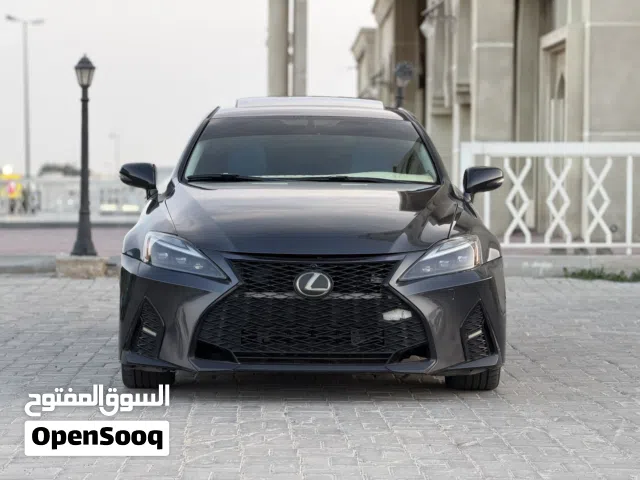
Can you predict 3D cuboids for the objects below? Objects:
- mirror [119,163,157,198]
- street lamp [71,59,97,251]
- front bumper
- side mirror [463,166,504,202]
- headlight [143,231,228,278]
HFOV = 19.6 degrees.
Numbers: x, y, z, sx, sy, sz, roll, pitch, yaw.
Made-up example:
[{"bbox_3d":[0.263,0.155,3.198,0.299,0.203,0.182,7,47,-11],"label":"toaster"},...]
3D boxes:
[{"bbox_3d":[-0.944,-0.309,9.600,0.205,0.180,0.160,0,2,-1],"label":"mirror"},{"bbox_3d":[-2.085,-0.750,16.400,0.230,1.790,0.230,0,2,-1],"label":"street lamp"},{"bbox_3d":[-0.030,0.326,8.190,1.780,0.520,0.580,0,2,-1],"label":"front bumper"},{"bbox_3d":[0.852,-0.288,9.600,0.205,0.180,0.160,0,2,-1],"label":"side mirror"},{"bbox_3d":[-0.602,0.064,8.240,0.400,0.195,0.360,0,2,-1],"label":"headlight"}]

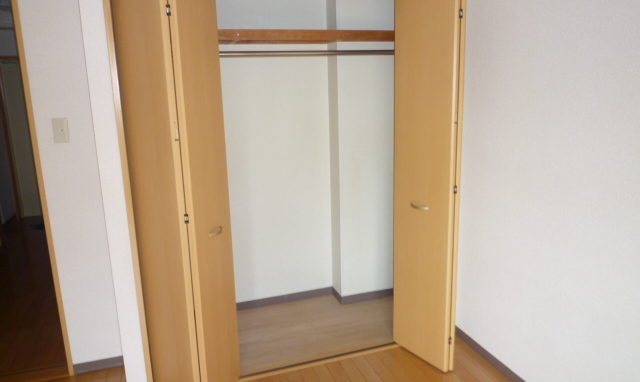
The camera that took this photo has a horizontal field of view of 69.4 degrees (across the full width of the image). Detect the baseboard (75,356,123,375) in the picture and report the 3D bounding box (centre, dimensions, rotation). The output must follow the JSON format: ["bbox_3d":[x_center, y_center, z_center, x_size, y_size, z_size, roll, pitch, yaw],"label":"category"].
[{"bbox_3d":[-1.190,0.961,2.545,0.299,0.056,0.012,-5,12,-17],"label":"baseboard"}]

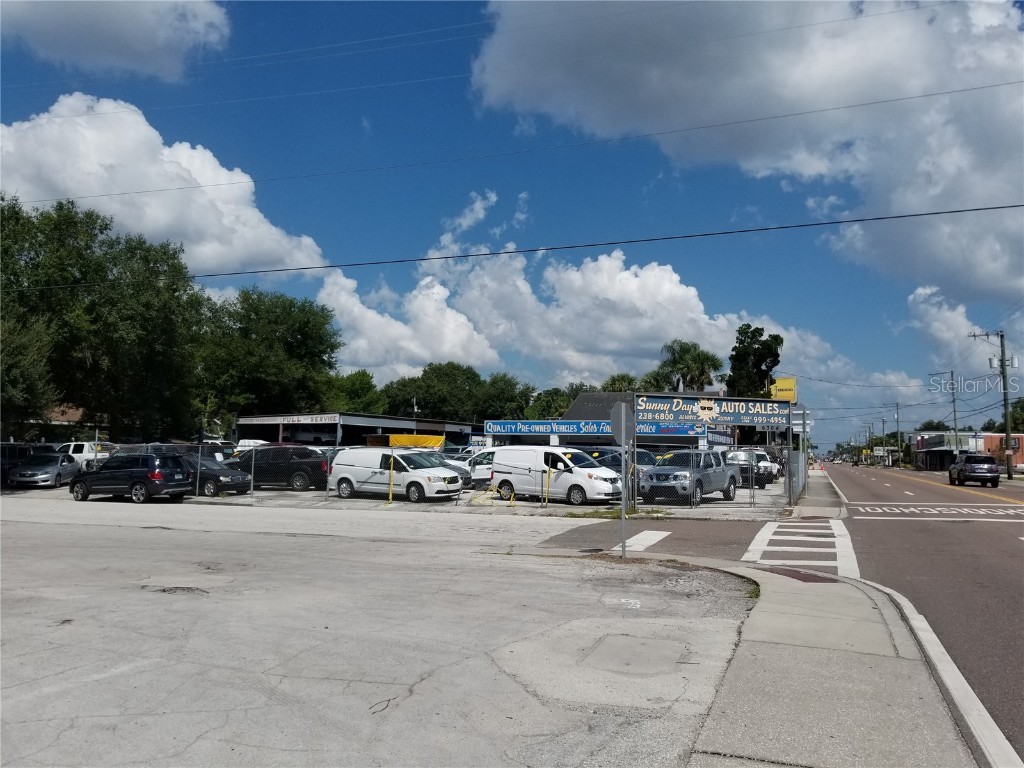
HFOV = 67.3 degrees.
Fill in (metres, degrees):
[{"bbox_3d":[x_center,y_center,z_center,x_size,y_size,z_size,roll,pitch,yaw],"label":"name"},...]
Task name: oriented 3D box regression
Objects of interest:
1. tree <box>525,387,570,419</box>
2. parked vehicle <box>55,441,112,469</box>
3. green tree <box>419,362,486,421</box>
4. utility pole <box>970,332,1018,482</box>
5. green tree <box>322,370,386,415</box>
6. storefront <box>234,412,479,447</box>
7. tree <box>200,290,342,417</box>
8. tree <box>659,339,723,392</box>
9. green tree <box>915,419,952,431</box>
[{"bbox_3d":[3.319,4.308,71.914,4.600,7.900,4.600,0,-5,0],"label":"tree"},{"bbox_3d":[-21.642,4.072,39.584,5.600,1.940,2.010,-2,-6,25],"label":"parked vehicle"},{"bbox_3d":[-5.981,3.196,76.032,6.800,10.800,6.800,0,-5,0],"label":"green tree"},{"bbox_3d":[34.400,1.568,54.607,2.900,10.500,0.700,-2,-6,22],"label":"utility pole"},{"bbox_3d":[-14.714,3.444,71.977,6.541,9.469,6.541,0,-5,0],"label":"green tree"},{"bbox_3d":[-10.859,5.095,60.785,8.053,4.185,22.617,-2,-6,20],"label":"storefront"},{"bbox_3d":[-18.923,-0.347,60.273,11.399,14.819,11.399,0,-5,0],"label":"tree"},{"bbox_3d":[14.927,1.905,64.104,5.219,11.505,5.219,0,-5,0],"label":"tree"},{"bbox_3d":[68.466,9.599,124.689,6.499,8.013,6.499,0,-5,0],"label":"green tree"}]

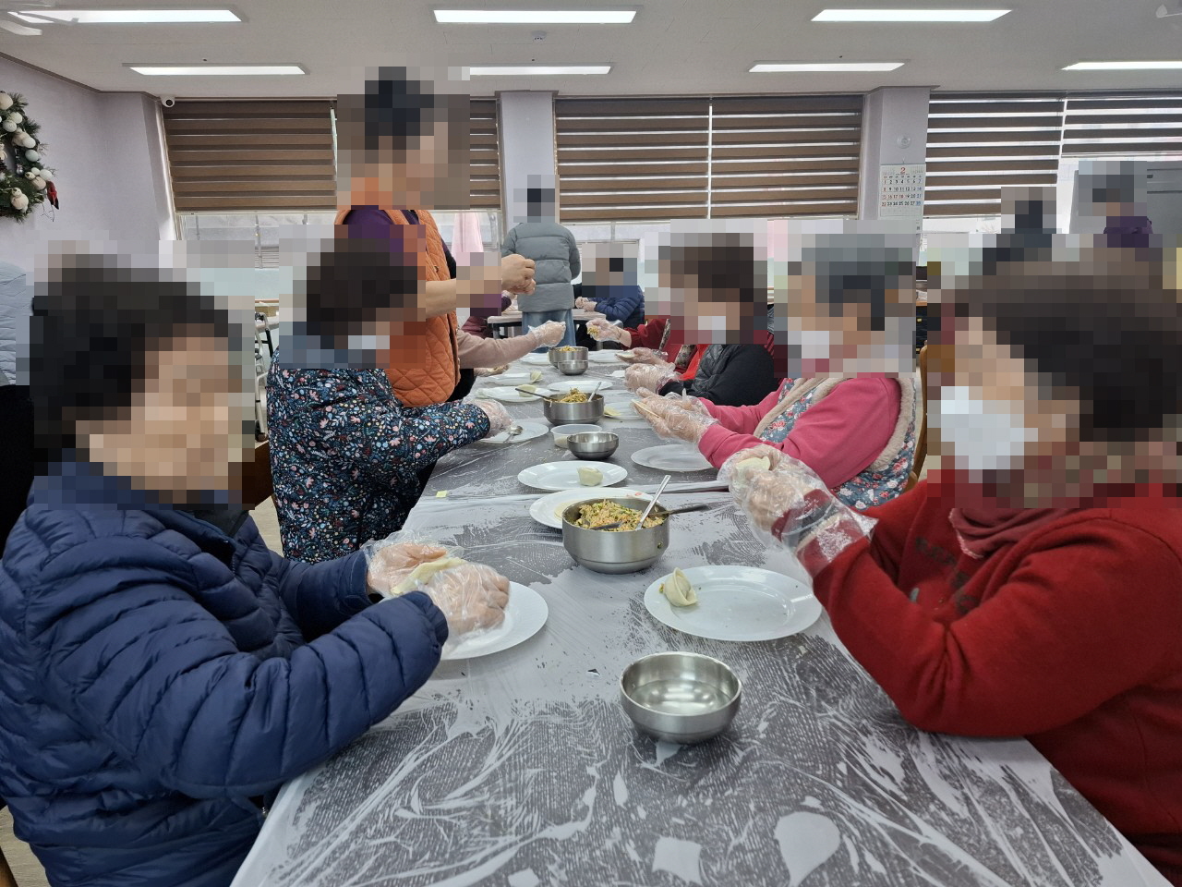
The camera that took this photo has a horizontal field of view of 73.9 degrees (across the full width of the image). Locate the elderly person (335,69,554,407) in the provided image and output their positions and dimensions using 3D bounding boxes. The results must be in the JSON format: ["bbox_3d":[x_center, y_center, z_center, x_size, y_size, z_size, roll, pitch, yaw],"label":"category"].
[{"bbox_3d":[-0.397,-0.116,2.156,0.500,1.660,0.480,-1,14,2],"label":"elderly person"}]

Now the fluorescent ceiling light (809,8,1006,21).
[{"bbox_3d":[2.053,-2.738,5.026,1.250,0.060,0.280,-2,14,-4],"label":"fluorescent ceiling light"}]

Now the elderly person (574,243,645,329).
[{"bbox_3d":[0.176,-0.917,6.402,0.650,1.200,0.480,-3,14,-5],"label":"elderly person"}]

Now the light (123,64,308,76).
[{"bbox_3d":[-2.881,-2.897,6.100,1.250,0.060,0.280,-2,14,-4],"label":"light"}]

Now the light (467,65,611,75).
[{"bbox_3d":[-0.457,-2.925,6.123,1.210,0.035,0.235,-3,14,-5],"label":"light"}]

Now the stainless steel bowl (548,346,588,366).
[{"bbox_3d":[-0.101,-0.387,3.592,0.180,0.080,0.180,-1,13,0],"label":"stainless steel bowl"}]

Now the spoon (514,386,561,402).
[{"bbox_3d":[-0.150,-0.143,2.403,0.210,0.025,0.042,19,21,26],"label":"spoon"}]

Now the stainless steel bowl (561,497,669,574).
[{"bbox_3d":[0.043,0.157,1.310,0.180,0.083,0.180,-1,13,0],"label":"stainless steel bowl"}]

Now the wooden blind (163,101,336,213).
[{"bbox_3d":[-2.995,-2.544,6.954,1.421,0.931,0.070,-3,14,-5],"label":"wooden blind"}]

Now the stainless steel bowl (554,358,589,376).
[{"bbox_3d":[-0.075,-0.326,3.402,0.131,0.050,0.131,-1,13,0],"label":"stainless steel bowl"}]

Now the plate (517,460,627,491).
[{"bbox_3d":[-0.039,0.079,1.714,0.239,0.022,0.239,-1,14,0],"label":"plate"}]

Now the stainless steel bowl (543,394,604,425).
[{"bbox_3d":[-0.050,-0.101,2.345,0.176,0.075,0.176,-1,14,0],"label":"stainless steel bowl"}]

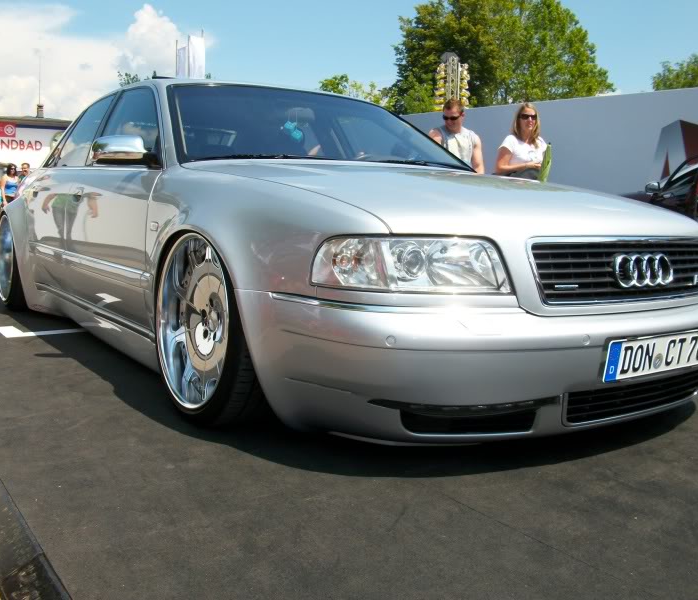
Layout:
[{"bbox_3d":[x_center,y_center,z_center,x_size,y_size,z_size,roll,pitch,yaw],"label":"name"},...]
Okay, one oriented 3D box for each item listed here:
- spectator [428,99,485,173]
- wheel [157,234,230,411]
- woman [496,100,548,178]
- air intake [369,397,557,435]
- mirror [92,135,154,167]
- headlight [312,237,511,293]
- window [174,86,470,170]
[{"bbox_3d":[1.006,-1.050,7.604,0.540,1.740,0.360,2,7,9],"label":"spectator"},{"bbox_3d":[-0.415,0.067,2.454,0.190,0.540,0.540,0,6,-35],"label":"wheel"},{"bbox_3d":[1.600,-0.989,7.349,0.460,1.660,0.360,-1,7,-18],"label":"woman"},{"bbox_3d":[0.301,0.299,2.024,0.490,0.090,0.120,-1,7,-19],"label":"air intake"},{"bbox_3d":[-0.845,-0.558,2.933,0.230,0.125,0.120,-4,8,-34],"label":"mirror"},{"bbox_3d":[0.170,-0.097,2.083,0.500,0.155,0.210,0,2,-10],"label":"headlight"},{"bbox_3d":[-0.123,-0.775,3.497,1.480,0.170,0.790,-4,39,-34],"label":"window"}]

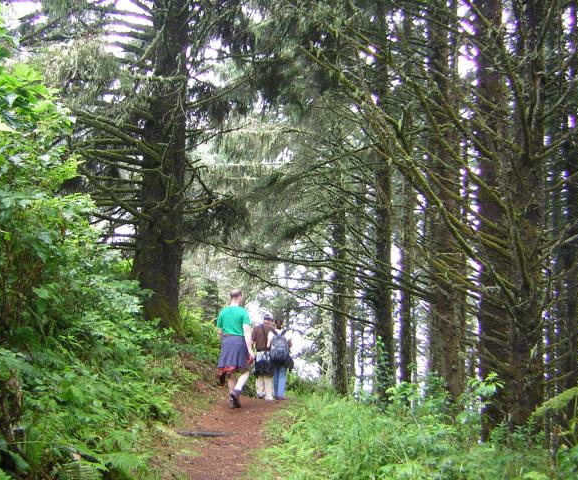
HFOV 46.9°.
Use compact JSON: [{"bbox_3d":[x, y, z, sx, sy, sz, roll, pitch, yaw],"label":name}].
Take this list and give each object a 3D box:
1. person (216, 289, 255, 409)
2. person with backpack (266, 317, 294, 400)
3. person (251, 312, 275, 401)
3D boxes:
[{"bbox_3d":[-0.815,1.626,9.950,0.570,1.770,0.680,-1,-5,8],"label":"person"},{"bbox_3d":[-0.176,2.289,12.750,0.520,1.560,0.480,-1,-5,10],"label":"person with backpack"},{"bbox_3d":[-0.471,2.229,12.750,0.500,1.690,0.440,-1,-5,8],"label":"person"}]

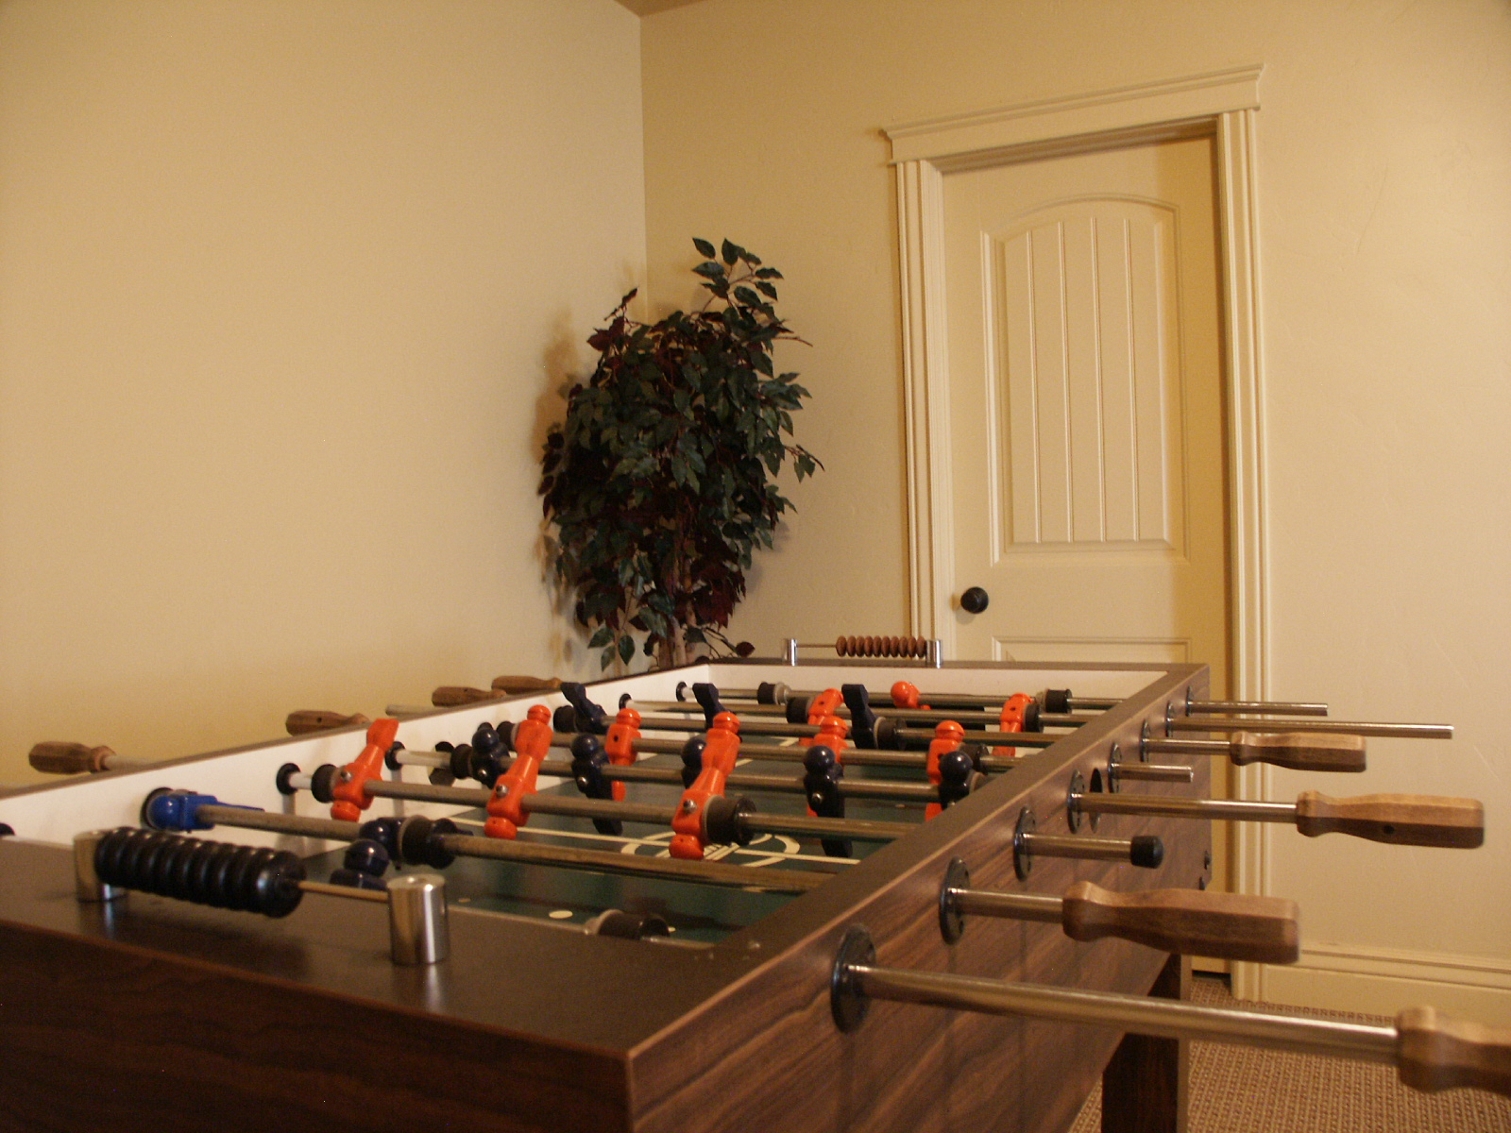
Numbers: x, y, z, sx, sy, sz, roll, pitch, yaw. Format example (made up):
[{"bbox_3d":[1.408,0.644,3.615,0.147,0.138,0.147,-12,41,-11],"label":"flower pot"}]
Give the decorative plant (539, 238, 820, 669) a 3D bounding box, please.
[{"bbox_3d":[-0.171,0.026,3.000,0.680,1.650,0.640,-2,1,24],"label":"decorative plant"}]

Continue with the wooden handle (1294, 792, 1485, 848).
[{"bbox_3d":[0.469,0.189,0.906,0.129,0.036,0.036,-2,1,28],"label":"wooden handle"}]

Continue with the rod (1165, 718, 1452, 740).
[{"bbox_3d":[0.608,0.179,1.353,0.293,0.016,0.016,-2,1,28],"label":"rod"}]

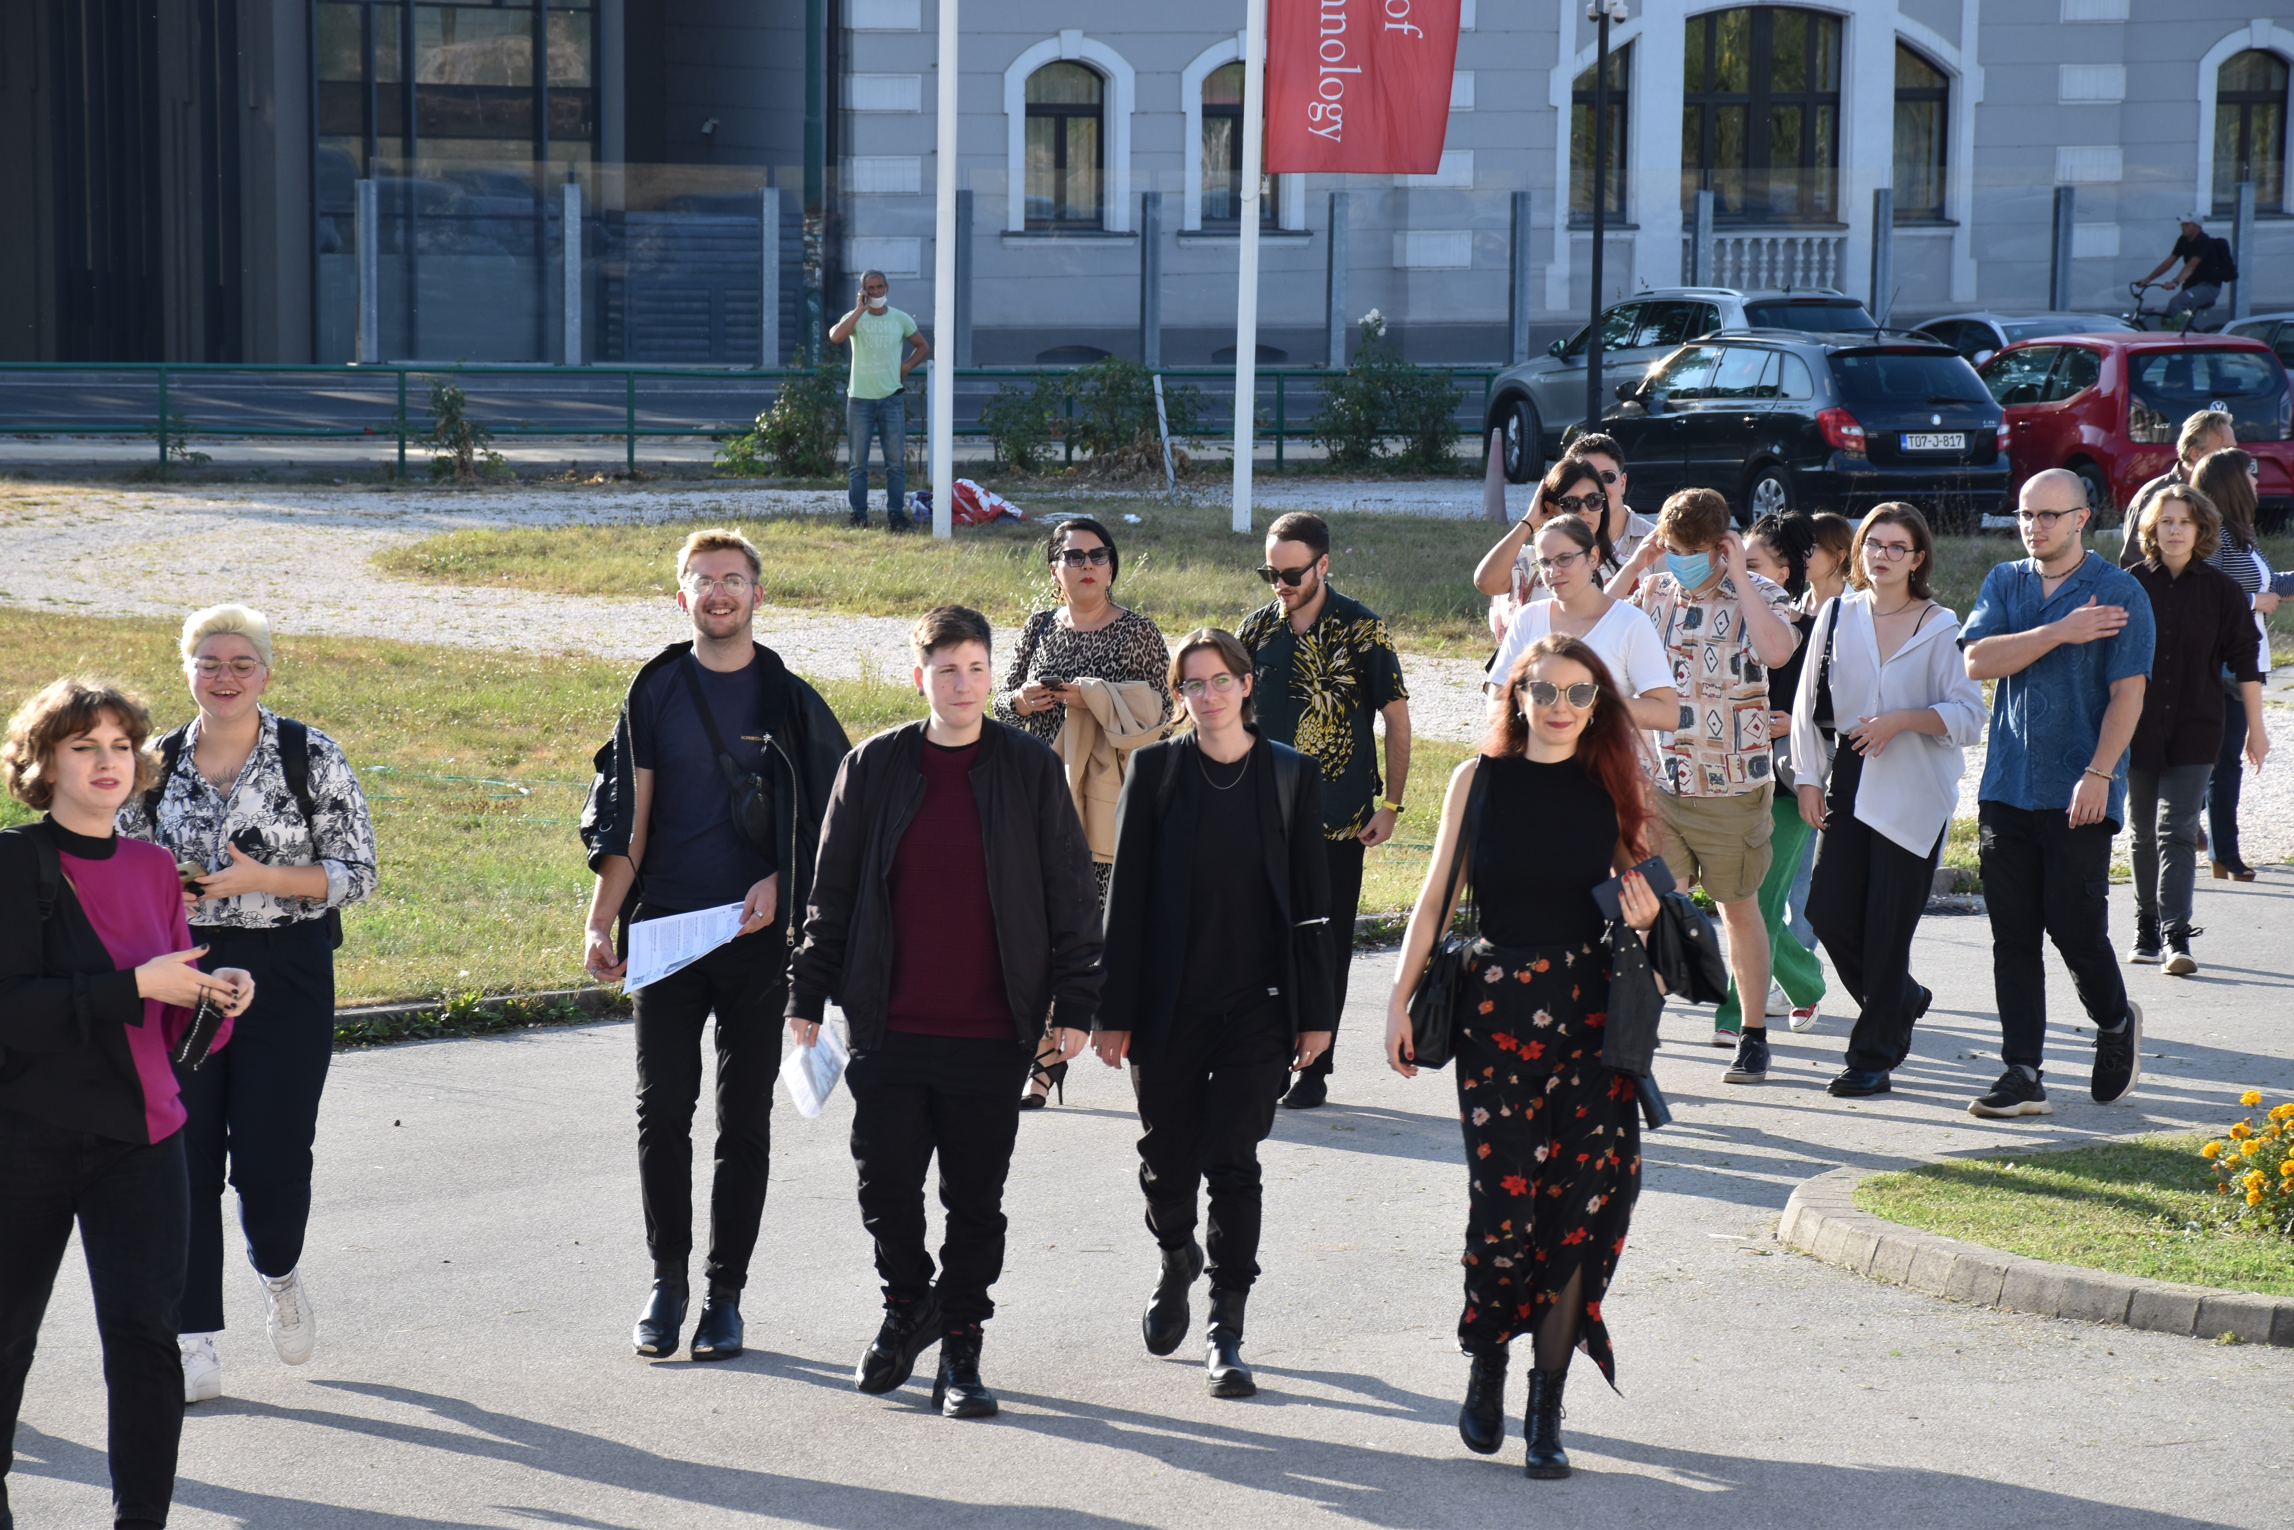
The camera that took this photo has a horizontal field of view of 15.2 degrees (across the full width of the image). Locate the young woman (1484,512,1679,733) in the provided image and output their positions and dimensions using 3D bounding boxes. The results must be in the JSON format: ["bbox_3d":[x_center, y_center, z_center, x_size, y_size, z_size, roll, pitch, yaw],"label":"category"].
[{"bbox_3d":[1.223,0.147,24.300,0.540,1.690,0.380,2,4,22],"label":"young woman"}]

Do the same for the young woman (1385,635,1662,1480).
[{"bbox_3d":[0.766,0.596,17.550,0.560,1.710,0.450,1,4,5],"label":"young woman"}]

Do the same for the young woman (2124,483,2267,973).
[{"bbox_3d":[3.562,-0.125,29.300,0.510,1.670,0.400,2,4,18],"label":"young woman"}]

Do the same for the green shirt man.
[{"bbox_3d":[-1.881,-2.568,60.400,0.680,1.780,0.420,0,4,-3],"label":"green shirt man"}]

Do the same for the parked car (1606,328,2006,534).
[{"bbox_3d":[4.850,-2.590,66.100,1.680,1.500,4.240,-1,4,-28],"label":"parked car"}]

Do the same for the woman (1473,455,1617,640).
[{"bbox_3d":[1.339,-0.117,28.000,0.580,1.740,0.420,0,4,-5],"label":"woman"}]

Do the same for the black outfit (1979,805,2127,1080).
[{"bbox_3d":[2.586,0.456,24.600,0.380,0.860,0.420,4,5,37],"label":"black outfit"}]

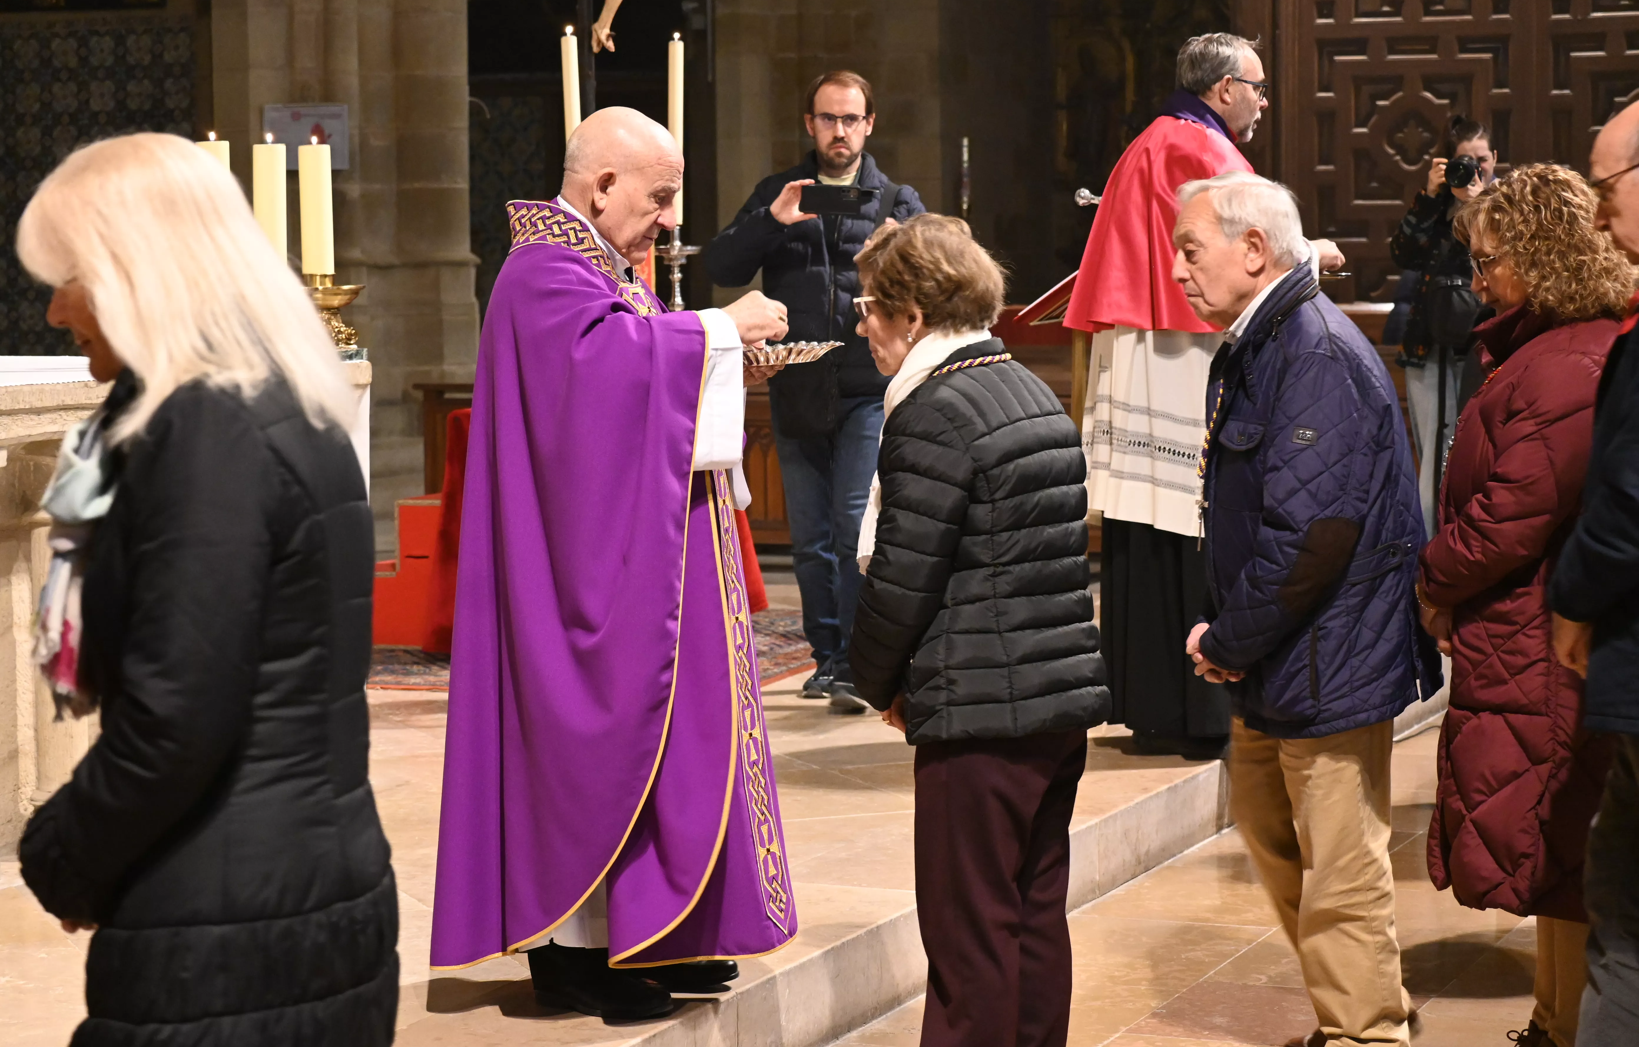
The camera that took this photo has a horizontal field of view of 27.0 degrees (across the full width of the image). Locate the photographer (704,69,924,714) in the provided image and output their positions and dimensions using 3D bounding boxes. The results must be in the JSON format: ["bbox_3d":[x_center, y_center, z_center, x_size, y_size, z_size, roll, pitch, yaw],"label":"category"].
[{"bbox_3d":[-0.005,-0.355,9.220,0.620,1.717,0.480,-1,6,1],"label":"photographer"}]

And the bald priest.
[{"bbox_3d":[-0.368,0.070,6.120,0.630,1.617,0.620,1,6,16],"label":"bald priest"}]

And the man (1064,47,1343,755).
[{"bbox_3d":[0.960,-0.326,8.580,0.680,1.798,0.600,-2,6,-15],"label":"man"}]

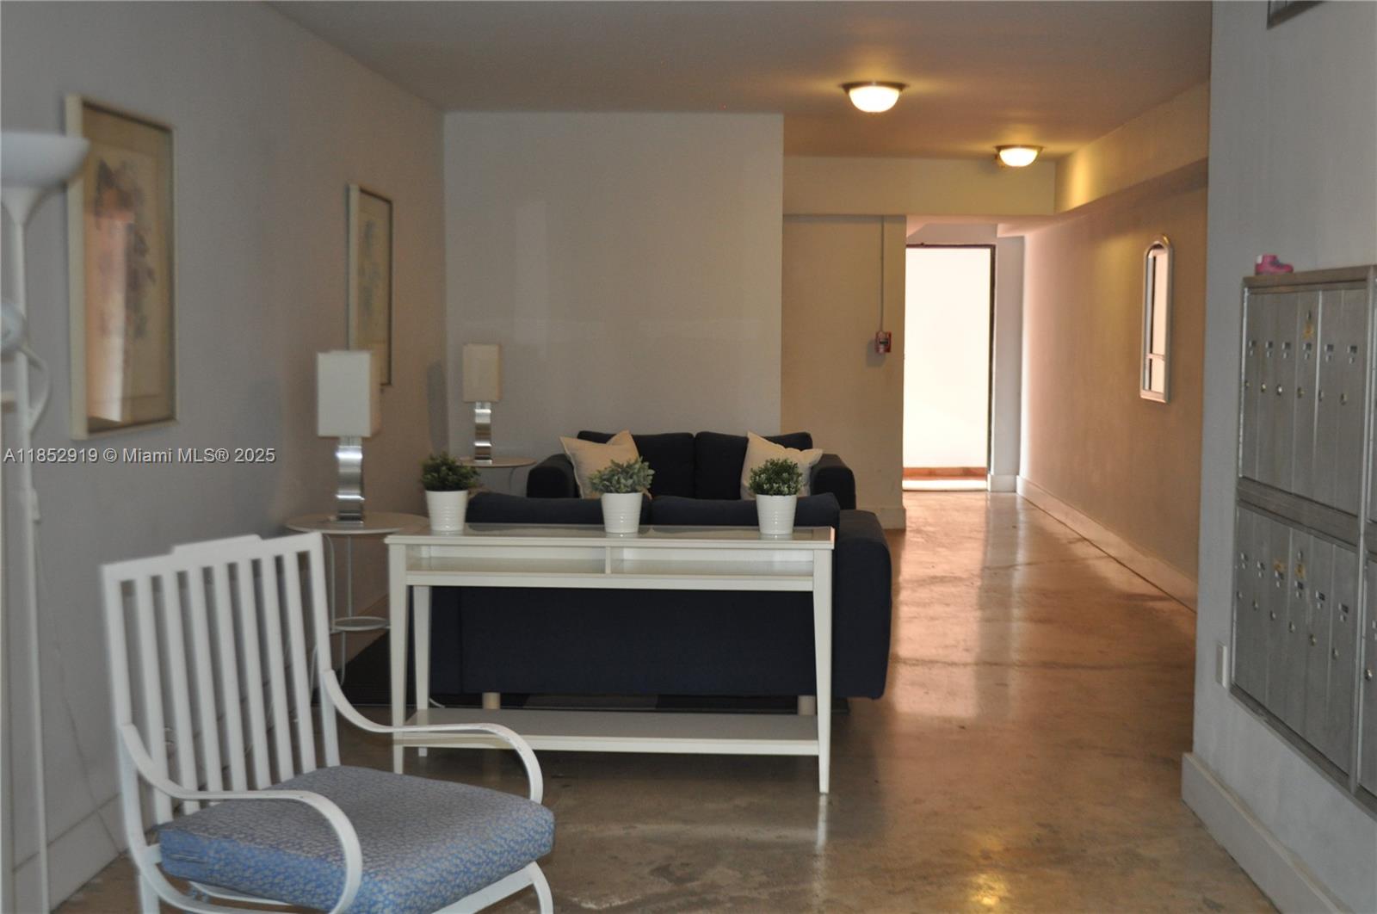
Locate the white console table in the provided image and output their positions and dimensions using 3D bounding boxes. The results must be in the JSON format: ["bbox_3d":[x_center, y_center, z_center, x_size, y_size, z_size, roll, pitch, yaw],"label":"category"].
[{"bbox_3d":[-0.225,0.606,5.284,1.330,0.750,0.370,0,5,4],"label":"white console table"}]

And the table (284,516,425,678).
[{"bbox_3d":[-1.168,0.569,6.108,0.500,0.684,0.500,0,5,2],"label":"table"}]

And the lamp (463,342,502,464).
[{"bbox_3d":[-1.034,-0.282,8.646,0.182,0.600,0.165,0,5,2],"label":"lamp"}]

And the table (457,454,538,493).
[{"bbox_3d":[-1.016,0.357,8.707,0.500,0.684,0.500,0,5,2],"label":"table"}]

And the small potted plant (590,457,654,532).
[{"bbox_3d":[-0.207,0.117,5.287,0.199,0.224,0.189,0,5,4],"label":"small potted plant"}]

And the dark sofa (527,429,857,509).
[{"bbox_3d":[0.039,0.291,8.782,1.620,0.810,0.920,0,5,3],"label":"dark sofa"}]

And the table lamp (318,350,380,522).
[{"bbox_3d":[-1.189,-0.070,6.035,0.182,0.600,0.165,0,5,2],"label":"table lamp"}]

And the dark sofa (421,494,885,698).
[{"bbox_3d":[-0.120,0.502,6.247,1.640,0.800,0.930,0,5,2],"label":"dark sofa"}]

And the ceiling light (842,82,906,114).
[{"bbox_3d":[0.862,-1.661,7.991,0.300,0.121,0.300,0,5,2],"label":"ceiling light"}]

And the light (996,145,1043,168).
[{"bbox_3d":[2.077,-1.883,10.798,0.297,0.129,0.297,0,5,2],"label":"light"}]

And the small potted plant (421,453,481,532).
[{"bbox_3d":[-0.734,0.106,5.321,0.180,0.236,0.171,0,5,4],"label":"small potted plant"}]

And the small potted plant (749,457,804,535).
[{"bbox_3d":[0.270,0.117,5.254,0.161,0.232,0.153,0,5,4],"label":"small potted plant"}]

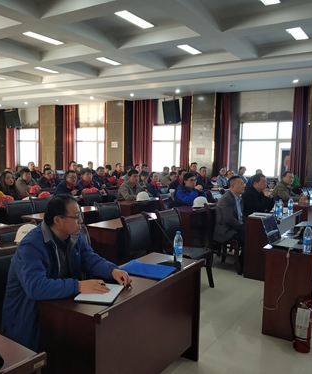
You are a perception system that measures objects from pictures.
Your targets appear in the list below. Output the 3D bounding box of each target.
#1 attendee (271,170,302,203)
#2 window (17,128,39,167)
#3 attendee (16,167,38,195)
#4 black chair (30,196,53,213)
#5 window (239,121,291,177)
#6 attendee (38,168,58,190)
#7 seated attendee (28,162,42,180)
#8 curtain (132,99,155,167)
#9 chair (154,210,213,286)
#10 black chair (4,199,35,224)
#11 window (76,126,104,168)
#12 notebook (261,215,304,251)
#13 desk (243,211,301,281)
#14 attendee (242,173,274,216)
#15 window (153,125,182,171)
[{"bbox_3d":[2.390,0.372,7.071,0.800,1.300,0.580,4,6,32],"label":"attendee"},{"bbox_3d":[-5.529,-1.723,17.073,1.700,1.700,0.150,4,6,32],"label":"window"},{"bbox_3d":[-2.642,0.228,8.041,0.680,1.210,0.520,4,6,32],"label":"attendee"},{"bbox_3d":[-1.508,0.609,5.826,0.580,0.930,0.460,4,6,32],"label":"black chair"},{"bbox_3d":[3.414,-1.153,12.137,1.720,1.760,0.140,4,5,32],"label":"window"},{"bbox_3d":[-2.263,0.217,8.260,0.760,1.230,0.550,4,6,32],"label":"attendee"},{"bbox_3d":[-3.643,-0.117,11.821,0.750,1.270,0.520,4,6,32],"label":"seated attendee"},{"bbox_3d":[-0.466,-1.664,13.654,0.860,2.750,0.200,4,6,32],"label":"curtain"},{"bbox_3d":[0.317,0.740,4.545,0.600,0.920,0.480,4,6,32],"label":"chair"},{"bbox_3d":[-1.692,0.644,5.222,0.560,0.900,0.450,4,6,32],"label":"black chair"},{"bbox_3d":[-2.654,-1.569,15.896,1.650,1.750,0.140,4,5,32],"label":"window"},{"bbox_3d":[1.200,0.418,3.641,0.320,0.245,0.330,5,7,41],"label":"notebook"},{"bbox_3d":[1.681,0.759,5.501,0.465,0.770,1.230,4,6,32],"label":"desk"},{"bbox_3d":[1.466,0.459,5.879,0.750,1.300,0.550,4,5,32],"label":"attendee"},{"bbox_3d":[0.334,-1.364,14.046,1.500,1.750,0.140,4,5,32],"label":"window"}]

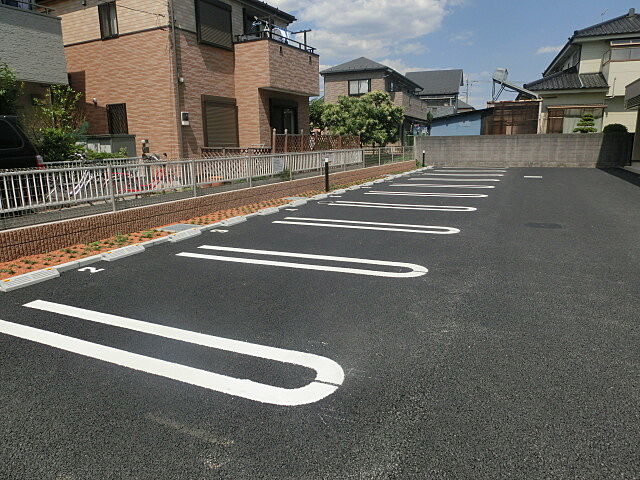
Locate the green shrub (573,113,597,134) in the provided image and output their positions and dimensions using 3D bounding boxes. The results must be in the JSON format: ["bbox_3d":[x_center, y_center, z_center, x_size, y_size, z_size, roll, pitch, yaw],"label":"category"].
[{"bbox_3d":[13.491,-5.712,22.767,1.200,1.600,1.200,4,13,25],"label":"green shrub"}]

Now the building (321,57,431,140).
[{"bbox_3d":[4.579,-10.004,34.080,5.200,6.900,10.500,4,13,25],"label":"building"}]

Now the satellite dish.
[{"bbox_3d":[10.170,-9.269,25.000,0.850,0.850,0.700,4,13,25],"label":"satellite dish"}]

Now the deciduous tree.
[{"bbox_3d":[2.595,-6.825,26.408,4.700,3.900,4.500,4,13,25],"label":"deciduous tree"}]

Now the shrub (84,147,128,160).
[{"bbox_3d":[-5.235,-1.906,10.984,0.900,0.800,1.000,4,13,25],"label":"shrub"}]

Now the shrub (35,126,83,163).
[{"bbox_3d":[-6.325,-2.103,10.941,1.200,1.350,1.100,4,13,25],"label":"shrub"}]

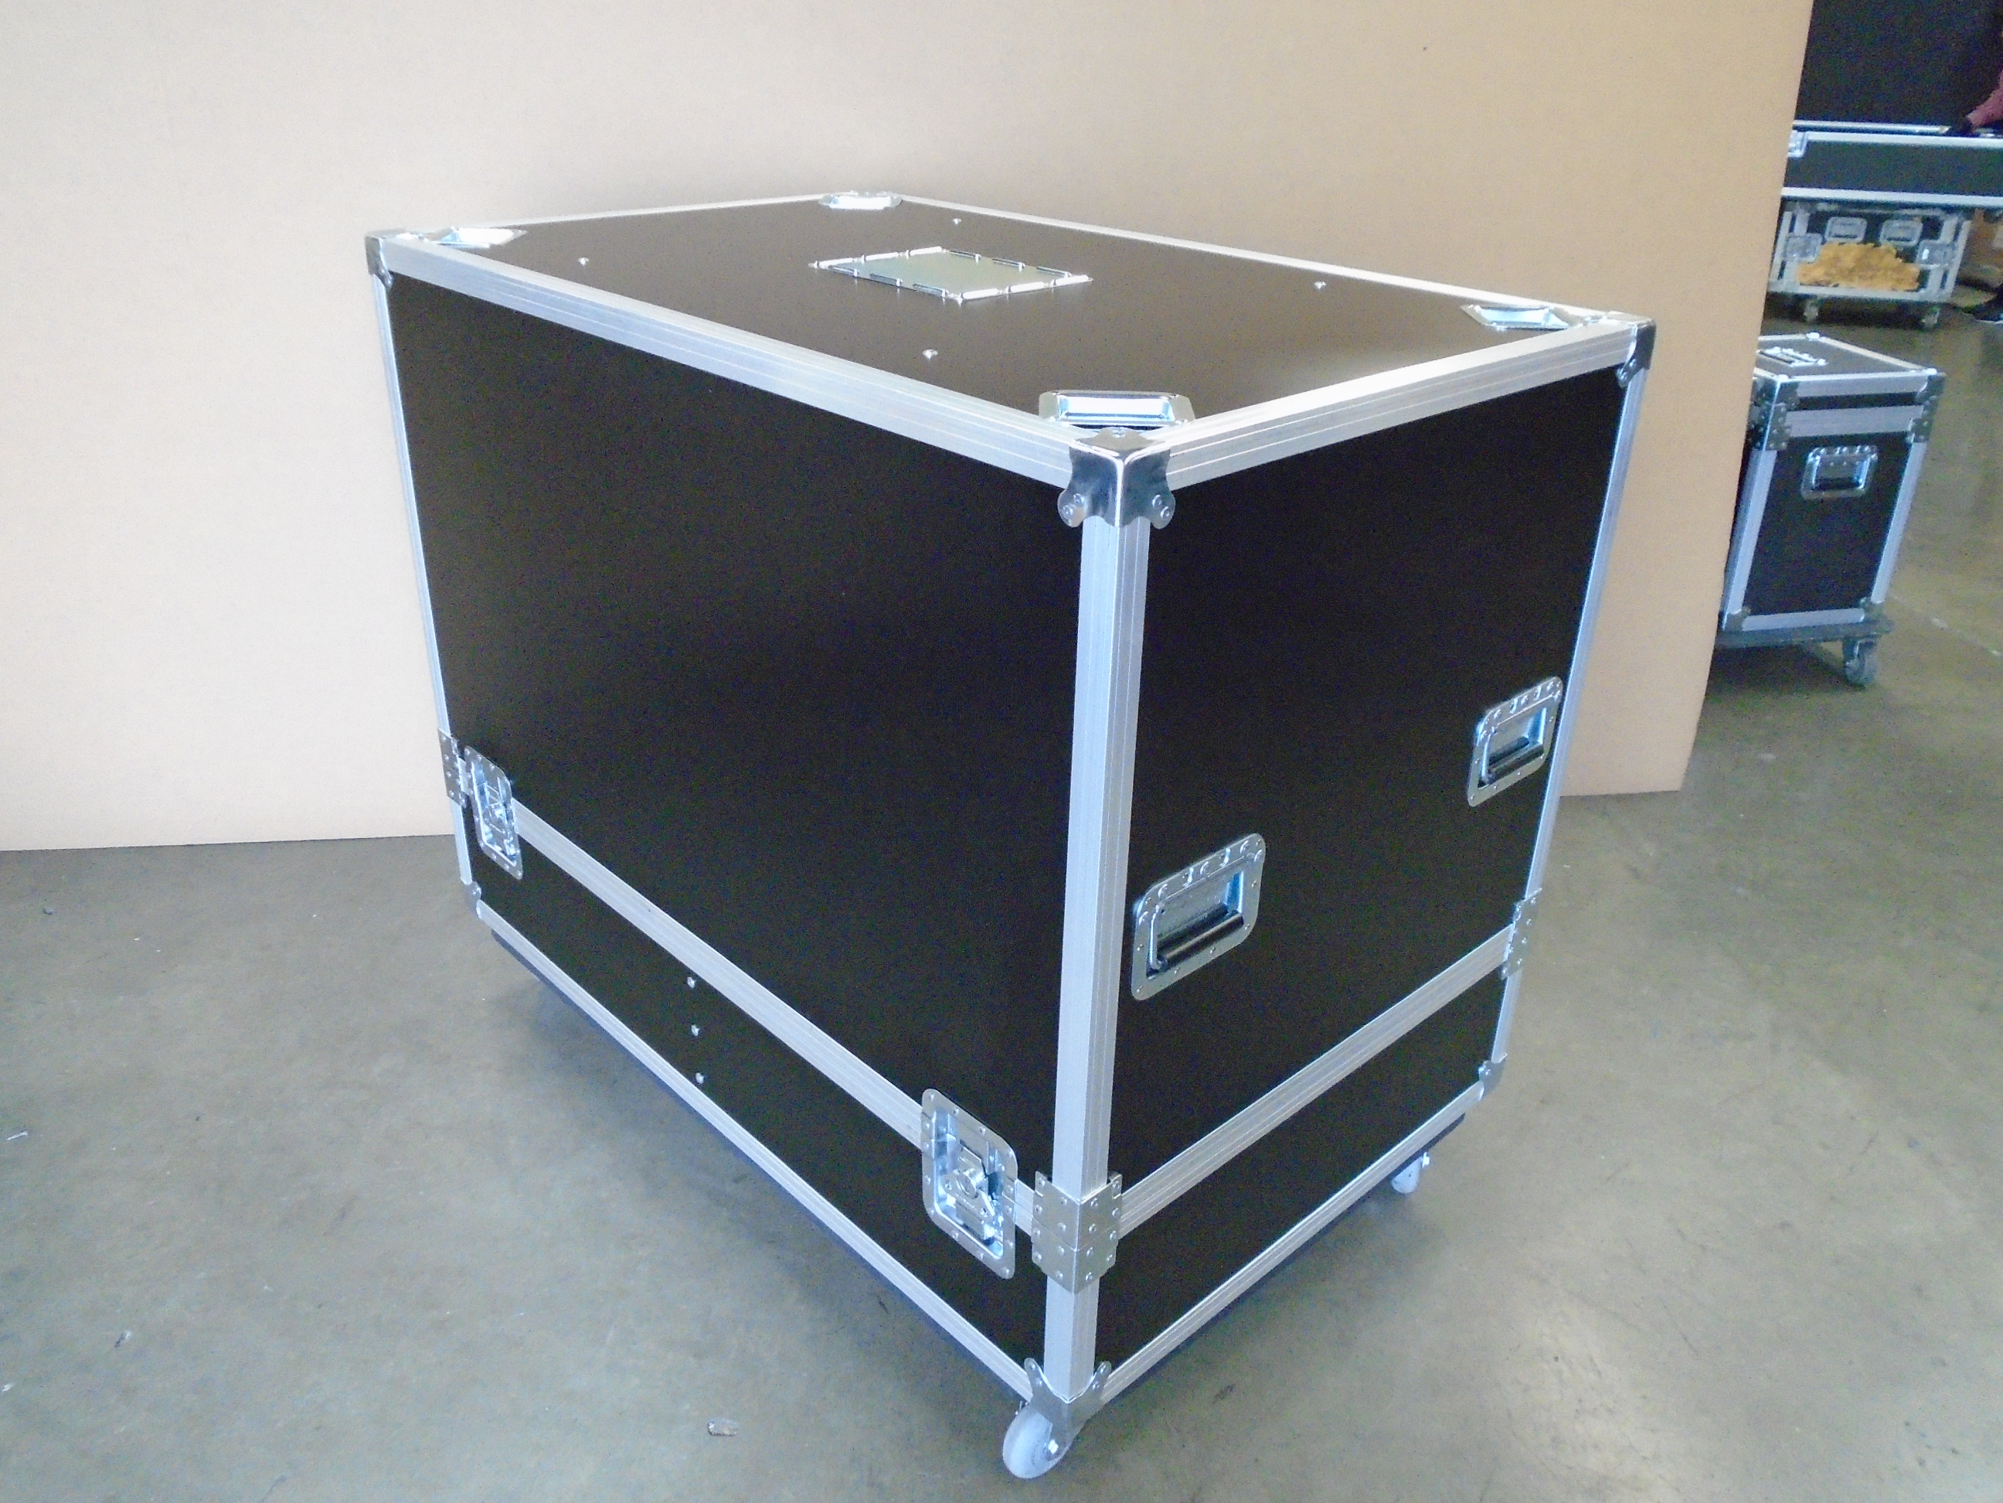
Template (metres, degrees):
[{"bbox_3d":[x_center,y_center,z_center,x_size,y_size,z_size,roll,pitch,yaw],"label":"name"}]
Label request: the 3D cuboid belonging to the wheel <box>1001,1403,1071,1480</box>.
[{"bbox_3d":[0.046,0.660,1.480,0.100,0.108,0.055,-22,35,-38],"label":"wheel"}]

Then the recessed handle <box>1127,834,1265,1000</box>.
[{"bbox_3d":[0.153,0.127,1.190,0.156,0.108,0.025,-22,35,-38],"label":"recessed handle"}]

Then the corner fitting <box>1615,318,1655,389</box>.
[{"bbox_3d":[0.571,-0.373,1.400,0.055,0.055,0.055,-22,35,-38],"label":"corner fitting"}]

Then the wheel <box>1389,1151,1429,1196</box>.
[{"bbox_3d":[0.487,0.489,1.842,0.055,0.108,0.100,1,27,-1],"label":"wheel"}]

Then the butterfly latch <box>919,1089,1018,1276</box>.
[{"bbox_3d":[-0.026,0.380,1.333,0.022,0.154,0.125,-22,35,-38],"label":"butterfly latch"}]

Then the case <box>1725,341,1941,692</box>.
[{"bbox_3d":[1.681,-0.527,3.330,0.392,0.690,0.417,-4,27,-11],"label":"case"}]

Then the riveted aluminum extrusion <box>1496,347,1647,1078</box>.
[{"bbox_3d":[0.578,-0.002,1.586,0.032,0.832,0.032,-22,35,-38],"label":"riveted aluminum extrusion"}]

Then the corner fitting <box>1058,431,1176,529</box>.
[{"bbox_3d":[0.077,-0.175,0.983,0.055,0.055,0.055,-22,35,-38],"label":"corner fitting"}]

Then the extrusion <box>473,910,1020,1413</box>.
[{"bbox_3d":[-0.327,0.391,1.712,0.032,0.032,1.117,-22,35,-38],"label":"extrusion"}]

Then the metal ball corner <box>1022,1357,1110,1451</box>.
[{"bbox_3d":[0.059,0.566,1.357,0.055,0.055,0.055,-22,35,-38],"label":"metal ball corner"}]

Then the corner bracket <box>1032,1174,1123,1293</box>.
[{"bbox_3d":[0.063,0.393,1.266,0.051,0.101,0.051,-22,35,-38],"label":"corner bracket"}]

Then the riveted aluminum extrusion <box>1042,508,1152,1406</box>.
[{"bbox_3d":[0.067,0.203,1.156,0.032,0.841,0.032,-22,35,-38],"label":"riveted aluminum extrusion"}]

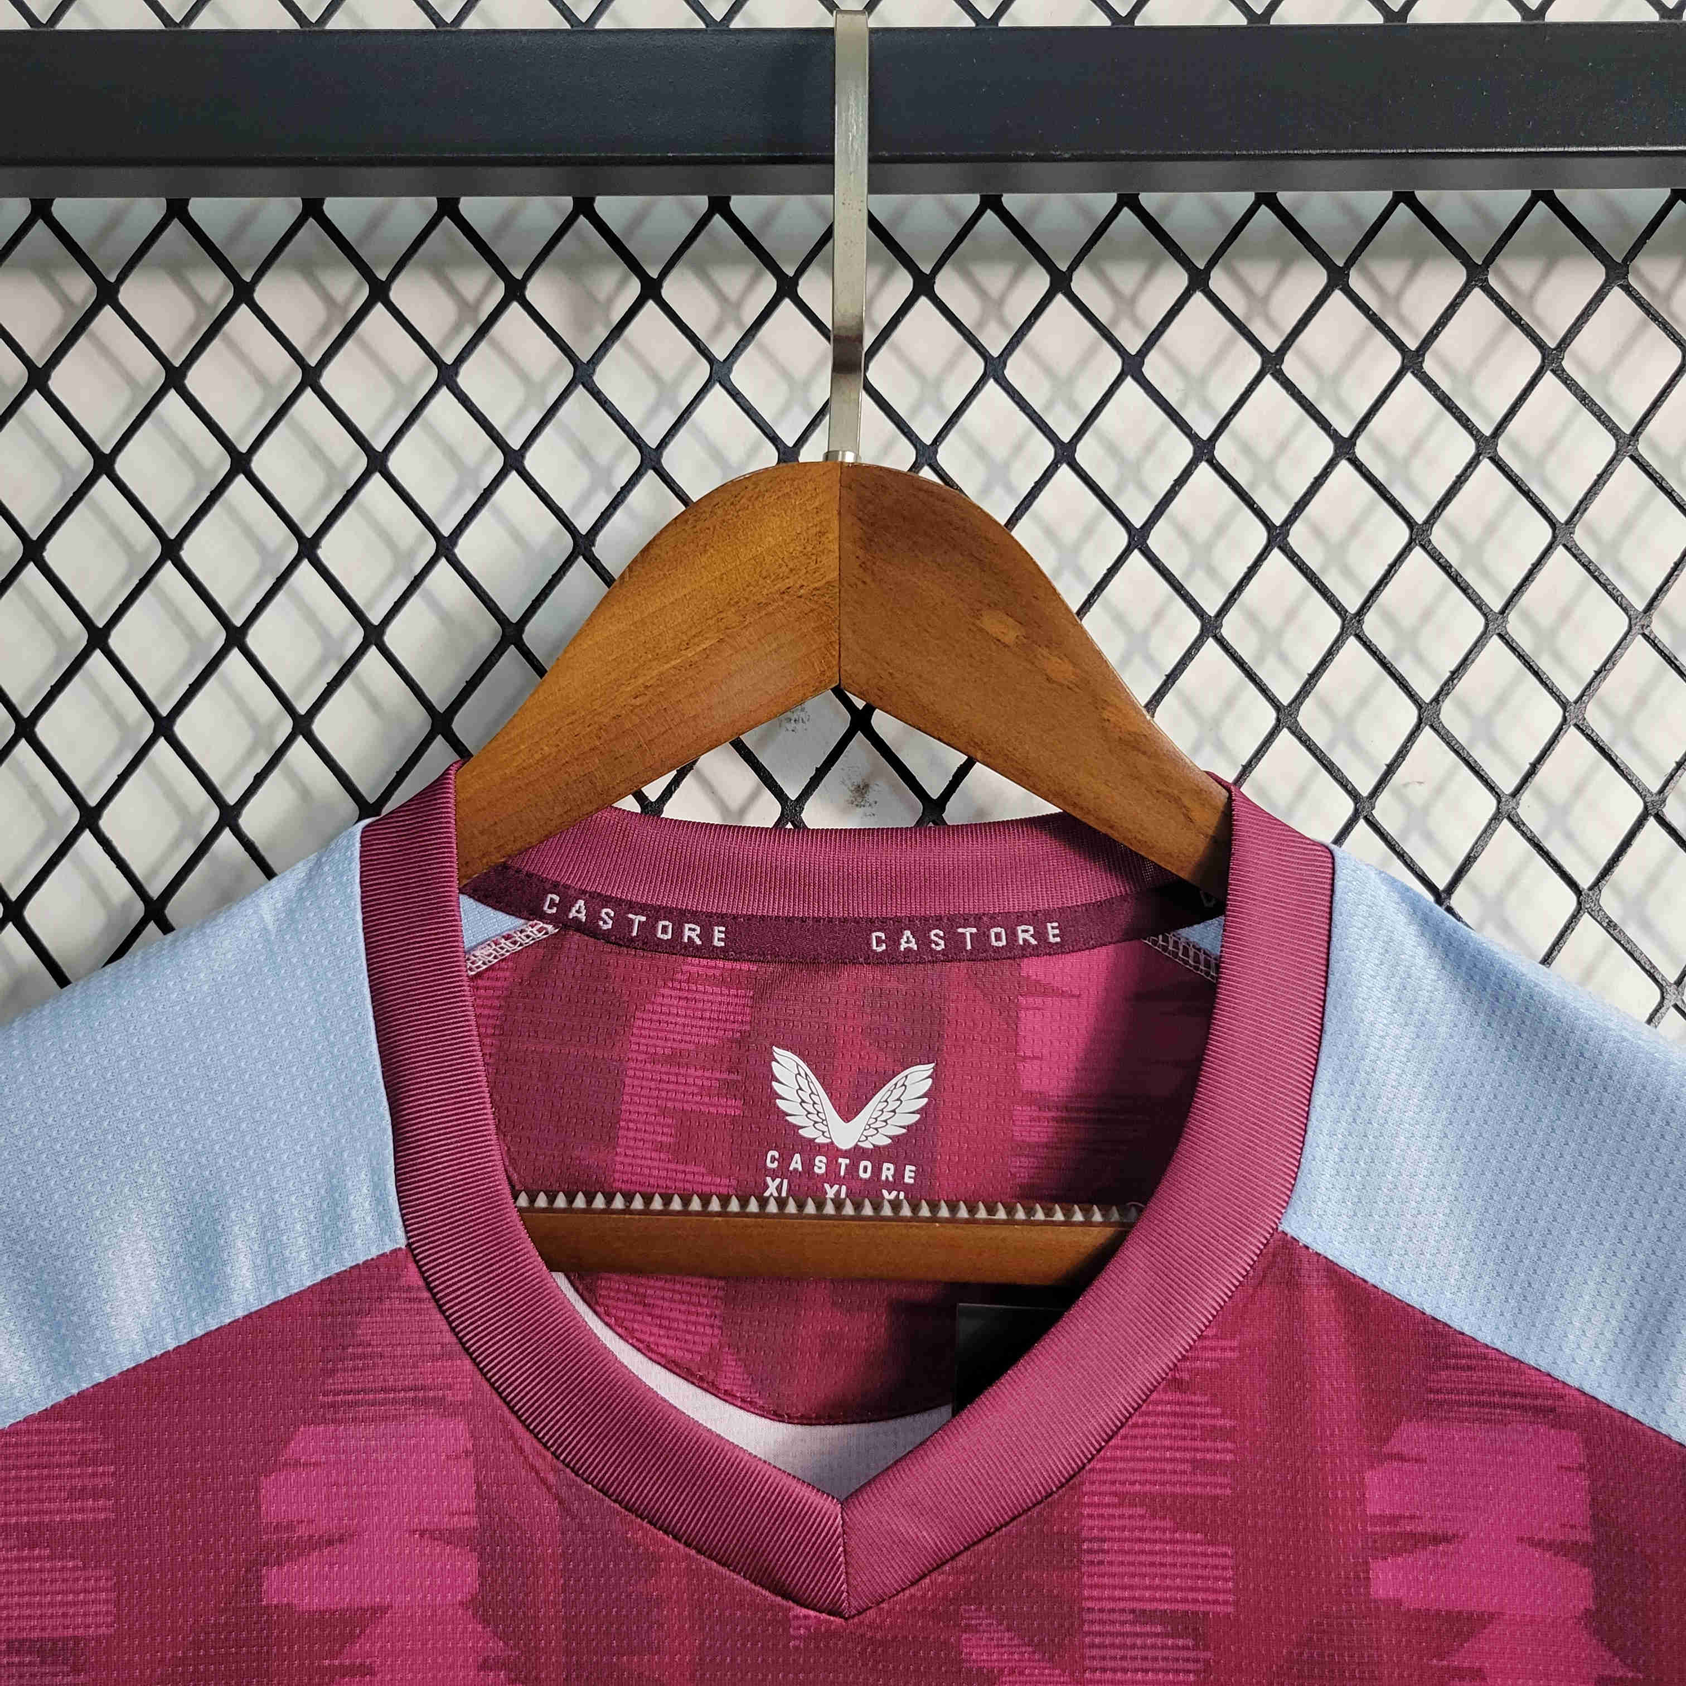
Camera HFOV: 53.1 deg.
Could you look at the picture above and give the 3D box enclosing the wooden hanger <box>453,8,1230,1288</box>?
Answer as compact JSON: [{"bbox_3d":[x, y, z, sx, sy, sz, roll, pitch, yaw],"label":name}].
[{"bbox_3d":[0.000,-0.045,0.382,0.440,0.280,0.060,0,0,0],"label":"wooden hanger"}]

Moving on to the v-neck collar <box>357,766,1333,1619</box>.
[{"bbox_3d":[0.001,0.071,0.372,0.213,0.178,0.055,0,0,0],"label":"v-neck collar"}]

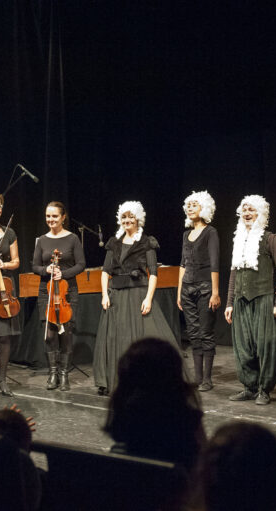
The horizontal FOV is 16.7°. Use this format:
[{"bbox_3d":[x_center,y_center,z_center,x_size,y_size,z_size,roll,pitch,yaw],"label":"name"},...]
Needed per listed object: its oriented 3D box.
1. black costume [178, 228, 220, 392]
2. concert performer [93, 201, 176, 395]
[{"bbox_3d":[0.536,0.453,8.170,0.400,1.446,0.280,0,1,32],"label":"black costume"},{"bbox_3d":[-0.013,0.358,8.050,0.740,1.660,0.620,0,1,20],"label":"concert performer"}]

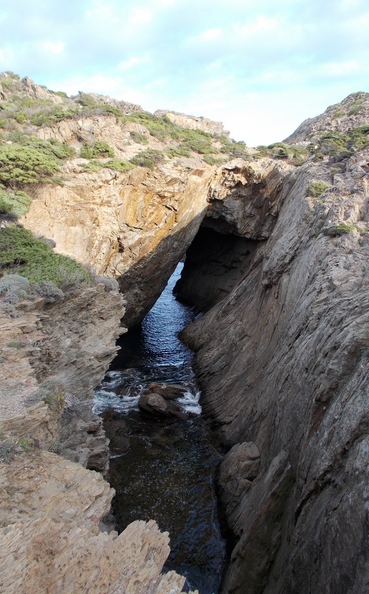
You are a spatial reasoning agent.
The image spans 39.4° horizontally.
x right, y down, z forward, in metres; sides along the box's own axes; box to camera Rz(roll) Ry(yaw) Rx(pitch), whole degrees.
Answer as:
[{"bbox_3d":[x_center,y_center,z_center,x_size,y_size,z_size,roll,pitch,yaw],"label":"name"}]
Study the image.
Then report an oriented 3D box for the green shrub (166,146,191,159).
[{"bbox_3d":[-0.350,-8.424,30.000,1.357,0.679,1.154,0,13,-1],"label":"green shrub"}]

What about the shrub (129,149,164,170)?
[{"bbox_3d":[-1.941,-7.267,27.000,1.730,1.018,1.471,-1,13,-4],"label":"shrub"}]

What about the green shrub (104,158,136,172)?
[{"bbox_3d":[-3.335,-6.644,26.000,1.568,0.686,1.333,-2,13,-7],"label":"green shrub"}]

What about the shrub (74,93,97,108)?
[{"bbox_3d":[-7.311,-14.510,38.000,1.576,1.146,1.339,-2,13,-10],"label":"shrub"}]

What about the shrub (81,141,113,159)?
[{"bbox_3d":[-4.565,-7.739,27.000,1.730,0.916,1.471,-2,13,-9],"label":"shrub"}]

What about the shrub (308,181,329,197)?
[{"bbox_3d":[5.078,-4.111,19.500,0.735,0.588,0.625,3,13,14],"label":"shrub"}]

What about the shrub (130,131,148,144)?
[{"bbox_3d":[-2.623,-9.298,30.000,1.018,0.792,0.865,-1,13,-5],"label":"shrub"}]

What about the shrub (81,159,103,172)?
[{"bbox_3d":[-4.608,-6.516,25.500,1.057,0.673,0.899,-2,13,-10],"label":"shrub"}]

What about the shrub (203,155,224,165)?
[{"bbox_3d":[1.691,-8.016,30.000,1.244,0.565,1.057,1,13,3],"label":"shrub"}]

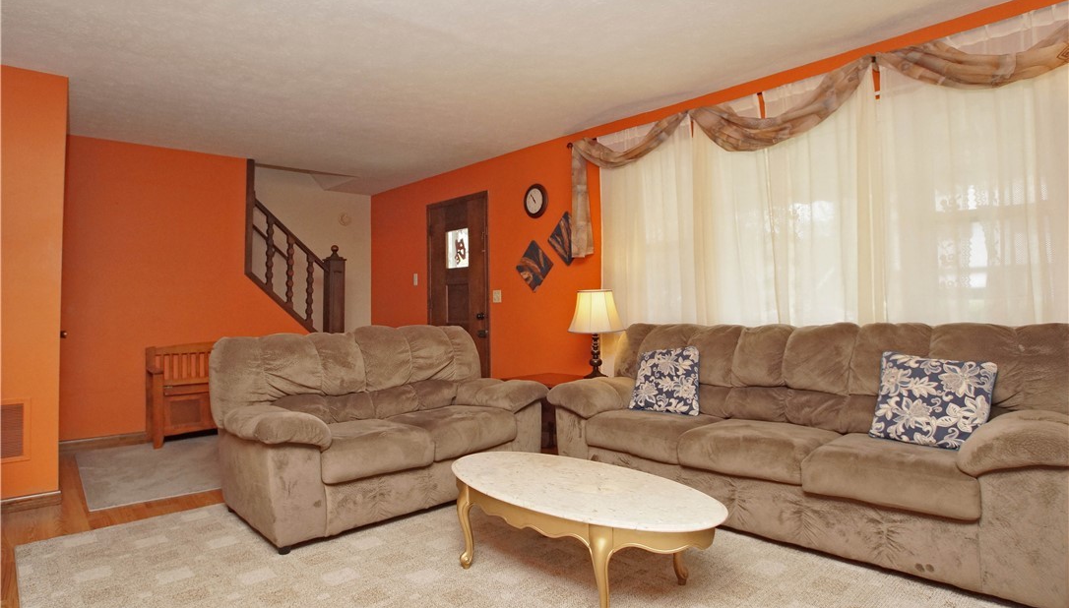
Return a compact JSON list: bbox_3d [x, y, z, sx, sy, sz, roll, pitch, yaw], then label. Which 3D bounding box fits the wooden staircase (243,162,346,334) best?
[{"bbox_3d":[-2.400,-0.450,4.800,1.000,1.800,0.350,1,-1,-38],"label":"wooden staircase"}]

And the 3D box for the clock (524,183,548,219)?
[{"bbox_3d":[0.012,-0.870,4.030,0.050,0.300,0.300,1,-2,-45],"label":"clock"}]

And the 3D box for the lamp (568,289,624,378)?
[{"bbox_3d":[0.445,0.215,3.450,0.400,0.660,0.400,0,-1,0],"label":"lamp"}]

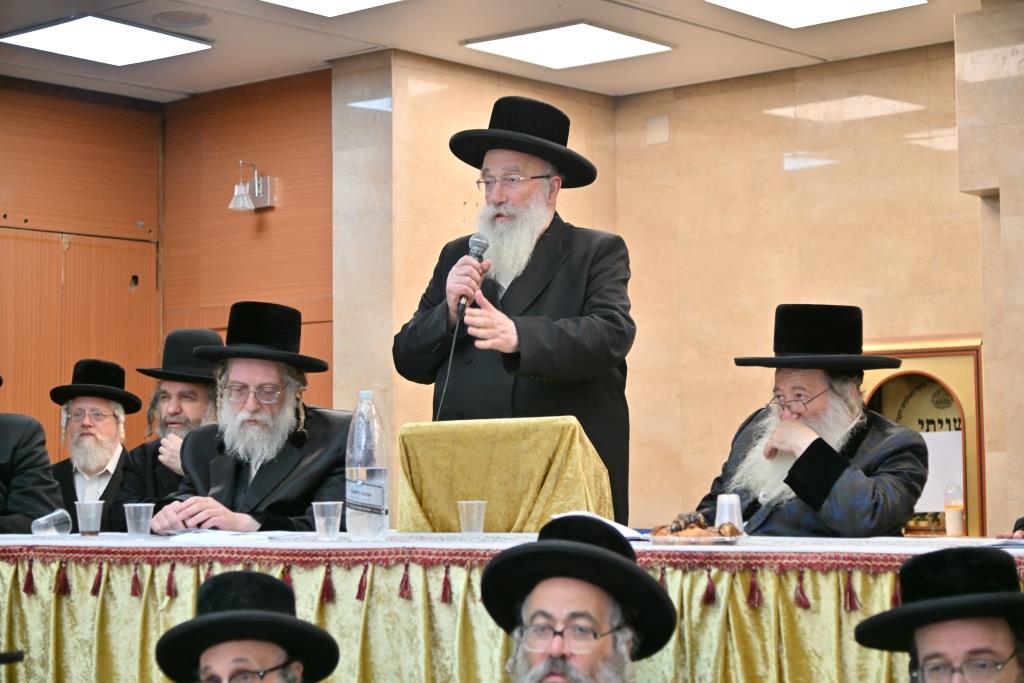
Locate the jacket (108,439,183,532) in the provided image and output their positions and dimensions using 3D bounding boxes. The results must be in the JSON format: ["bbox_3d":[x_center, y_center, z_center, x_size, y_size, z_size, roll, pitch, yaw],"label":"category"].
[{"bbox_3d":[-0.895,0.549,5.100,0.480,0.620,0.360,-1,-3,12],"label":"jacket"}]

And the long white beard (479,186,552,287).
[{"bbox_3d":[0.004,-0.257,4.660,0.165,0.250,0.140,-3,-4,35],"label":"long white beard"}]

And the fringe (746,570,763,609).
[{"bbox_3d":[0.453,0.462,3.450,0.028,0.072,0.021,-2,-4,20],"label":"fringe"}]

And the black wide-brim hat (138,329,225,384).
[{"bbox_3d":[-0.930,0.044,5.400,0.335,0.140,0.360,-1,5,5],"label":"black wide-brim hat"}]

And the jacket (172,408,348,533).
[{"bbox_3d":[-0.616,0.462,4.680,0.540,0.600,0.500,-1,-4,13],"label":"jacket"}]

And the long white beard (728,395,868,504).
[{"bbox_3d":[0.634,0.245,4.120,0.210,0.250,0.200,2,-4,-40],"label":"long white beard"}]

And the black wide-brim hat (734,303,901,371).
[{"bbox_3d":[0.694,-0.011,4.200,0.385,0.145,0.355,1,-1,0],"label":"black wide-brim hat"}]

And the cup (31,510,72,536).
[{"bbox_3d":[-1.105,0.438,4.430,0.084,0.071,0.071,-15,-10,40],"label":"cup"}]

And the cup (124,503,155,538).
[{"bbox_3d":[-0.830,0.401,4.120,0.071,0.079,0.071,0,-4,0],"label":"cup"}]

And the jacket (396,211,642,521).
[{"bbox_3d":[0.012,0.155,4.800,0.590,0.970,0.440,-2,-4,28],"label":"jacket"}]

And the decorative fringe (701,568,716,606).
[{"bbox_3d":[0.370,0.462,3.480,0.027,0.072,0.021,-2,-4,20],"label":"decorative fringe"}]

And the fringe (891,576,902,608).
[{"bbox_3d":[0.700,0.453,3.362,0.030,0.073,0.022,-1,-4,14],"label":"fringe"}]

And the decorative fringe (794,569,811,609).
[{"bbox_3d":[0.537,0.459,3.419,0.030,0.071,0.022,-1,-4,14],"label":"decorative fringe"}]

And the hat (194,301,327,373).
[{"bbox_3d":[-0.611,-0.017,4.600,0.335,0.138,0.365,5,-8,8],"label":"hat"}]

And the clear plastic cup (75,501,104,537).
[{"bbox_3d":[-0.977,0.412,4.280,0.071,0.084,0.071,-1,-3,0],"label":"clear plastic cup"}]

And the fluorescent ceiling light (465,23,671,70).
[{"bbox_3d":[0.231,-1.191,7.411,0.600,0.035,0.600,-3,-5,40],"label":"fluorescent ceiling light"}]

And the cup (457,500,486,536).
[{"bbox_3d":[-0.090,0.400,4.150,0.070,0.084,0.070,-1,-3,0],"label":"cup"}]

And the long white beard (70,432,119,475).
[{"bbox_3d":[-1.434,0.385,6.350,0.165,0.155,0.110,0,-4,0],"label":"long white beard"}]

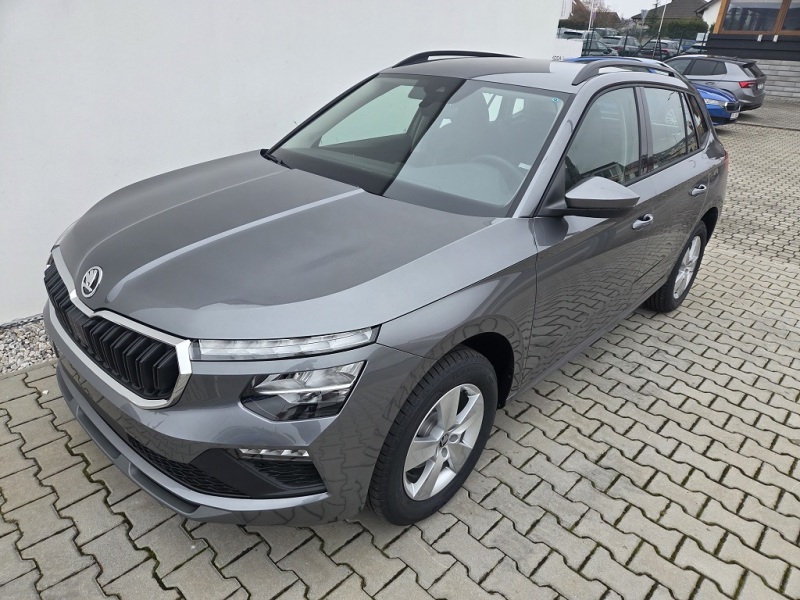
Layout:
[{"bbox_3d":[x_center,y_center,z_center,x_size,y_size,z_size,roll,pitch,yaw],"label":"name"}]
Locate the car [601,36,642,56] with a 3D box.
[{"bbox_3d":[13.322,-14.953,32.000,1.790,1.500,4.250,24,32,37],"label":"car"}]

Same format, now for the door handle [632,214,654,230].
[{"bbox_3d":[1.144,-0.377,2.501,0.050,0.050,0.205,24,32,37],"label":"door handle"}]

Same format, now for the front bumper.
[{"bbox_3d":[-0.790,0.206,1.942,1.760,0.560,0.640,24,32,37],"label":"front bumper"}]

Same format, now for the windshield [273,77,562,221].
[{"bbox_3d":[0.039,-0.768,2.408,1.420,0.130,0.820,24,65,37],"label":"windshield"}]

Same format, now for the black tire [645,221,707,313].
[{"bbox_3d":[1.906,-0.245,3.695,0.210,0.650,0.650,24,32,37],"label":"black tire"}]

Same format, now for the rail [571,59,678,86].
[{"bbox_3d":[1.256,-1.159,2.747,0.075,0.115,1.500,24,32,37],"label":"rail"}]

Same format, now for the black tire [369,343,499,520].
[{"bbox_3d":[0.097,0.458,1.881,0.210,0.650,0.650,24,32,37],"label":"black tire"}]

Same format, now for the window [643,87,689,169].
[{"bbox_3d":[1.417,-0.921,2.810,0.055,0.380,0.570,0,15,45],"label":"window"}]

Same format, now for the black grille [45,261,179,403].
[{"bbox_3d":[-0.945,0.070,1.688,0.910,0.210,0.120,24,32,37],"label":"black grille"}]

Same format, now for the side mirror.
[{"bbox_3d":[0.745,-0.392,1.994,0.235,0.155,0.190,24,32,37],"label":"side mirror"}]

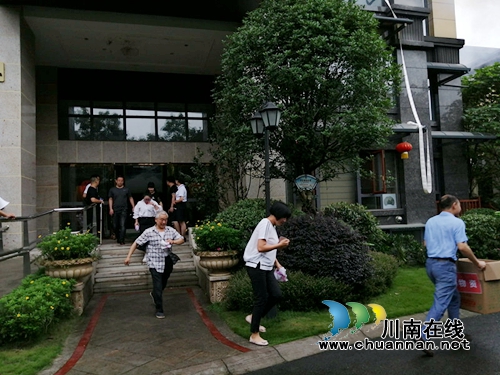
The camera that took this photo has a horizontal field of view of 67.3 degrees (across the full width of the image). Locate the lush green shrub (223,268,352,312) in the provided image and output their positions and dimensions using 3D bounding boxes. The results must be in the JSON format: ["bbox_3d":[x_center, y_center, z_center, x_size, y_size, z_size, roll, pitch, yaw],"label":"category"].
[{"bbox_3d":[0.569,1.533,5.700,1.800,0.620,0.900,-2,-3,-15],"label":"lush green shrub"}]

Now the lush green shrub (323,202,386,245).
[{"bbox_3d":[2.211,1.057,8.100,1.450,1.250,1.350,-3,-3,17],"label":"lush green shrub"}]

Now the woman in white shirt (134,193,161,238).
[{"bbox_3d":[-2.238,0.895,8.200,0.550,1.500,0.420,-2,-3,-9],"label":"woman in white shirt"}]

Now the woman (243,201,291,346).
[{"bbox_3d":[0.180,0.939,4.100,0.500,1.570,0.460,-3,-3,16],"label":"woman"}]

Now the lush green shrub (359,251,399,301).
[{"bbox_3d":[2.089,1.436,6.200,0.750,0.760,0.750,-2,-3,-15],"label":"lush green shrub"}]

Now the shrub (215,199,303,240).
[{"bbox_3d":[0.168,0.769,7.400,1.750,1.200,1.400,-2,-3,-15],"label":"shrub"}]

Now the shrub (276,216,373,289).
[{"bbox_3d":[1.274,1.107,6.600,1.650,1.200,1.500,-3,-3,17],"label":"shrub"}]

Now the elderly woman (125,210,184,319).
[{"bbox_3d":[-1.432,1.162,5.631,0.850,1.580,0.520,-1,-3,-19],"label":"elderly woman"}]

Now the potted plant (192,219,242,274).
[{"bbox_3d":[-0.558,1.031,6.450,0.820,0.880,0.820,-2,-3,-9],"label":"potted plant"}]

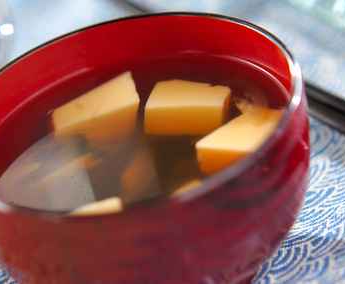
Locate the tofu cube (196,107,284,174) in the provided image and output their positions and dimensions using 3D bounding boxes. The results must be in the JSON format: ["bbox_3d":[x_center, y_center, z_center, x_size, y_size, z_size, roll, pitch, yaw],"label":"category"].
[{"bbox_3d":[0.024,0.001,0.567,0.020,0.011,0.025,11,36,44],"label":"tofu cube"}]

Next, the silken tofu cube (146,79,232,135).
[{"bbox_3d":[0.006,-0.011,0.591,0.026,0.011,0.017,3,30,15],"label":"silken tofu cube"}]

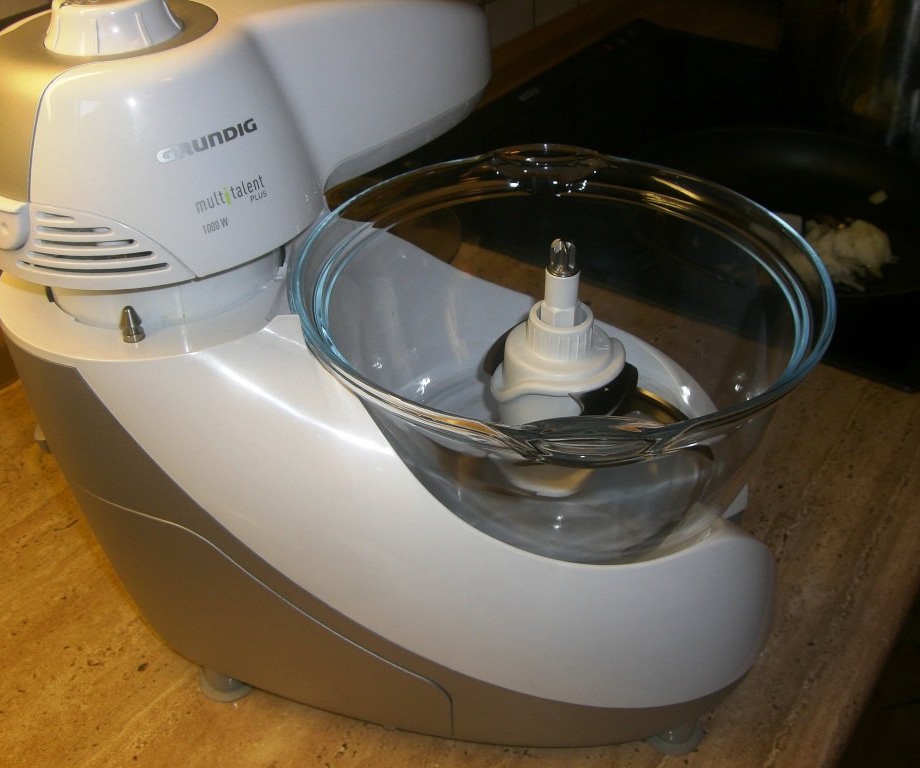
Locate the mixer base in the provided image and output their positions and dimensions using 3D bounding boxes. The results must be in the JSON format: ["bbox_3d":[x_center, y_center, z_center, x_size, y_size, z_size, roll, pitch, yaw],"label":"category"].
[{"bbox_3d":[-0.034,0.019,0.592,0.394,0.163,0.279,4,37,6],"label":"mixer base"}]

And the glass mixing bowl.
[{"bbox_3d":[0.048,0.004,0.567,0.250,0.144,0.272,0,37,0],"label":"glass mixing bowl"}]

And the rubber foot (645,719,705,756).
[{"bbox_3d":[0.105,0.165,0.539,0.028,0.016,0.028,4,37,6],"label":"rubber foot"}]

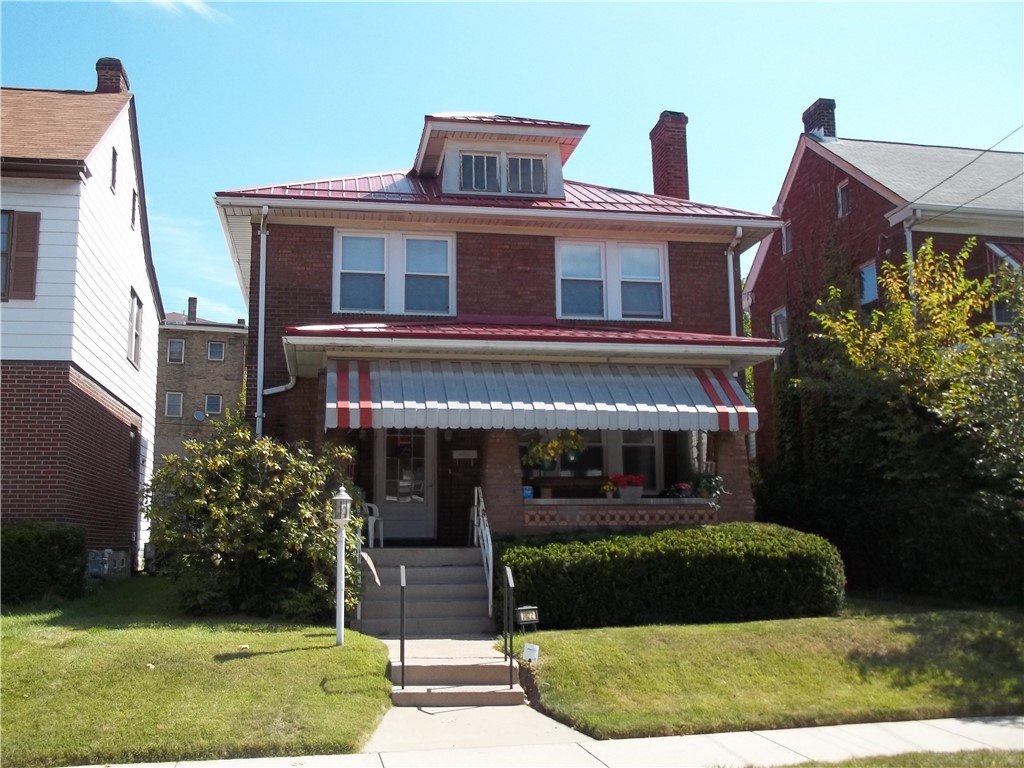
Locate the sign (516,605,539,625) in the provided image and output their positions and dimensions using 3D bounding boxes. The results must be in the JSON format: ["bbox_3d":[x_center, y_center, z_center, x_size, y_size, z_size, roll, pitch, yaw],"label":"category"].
[{"bbox_3d":[0.174,2.536,10.731,0.205,0.205,0.110,2,-9,-20],"label":"sign"}]

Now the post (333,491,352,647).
[{"bbox_3d":[-1.790,1.912,10.281,0.205,1.647,0.205,1,-9,-11],"label":"post"}]

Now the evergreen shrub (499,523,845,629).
[{"bbox_3d":[1.934,2.325,12.040,4.030,1.130,1.400,1,-9,-11],"label":"evergreen shrub"}]

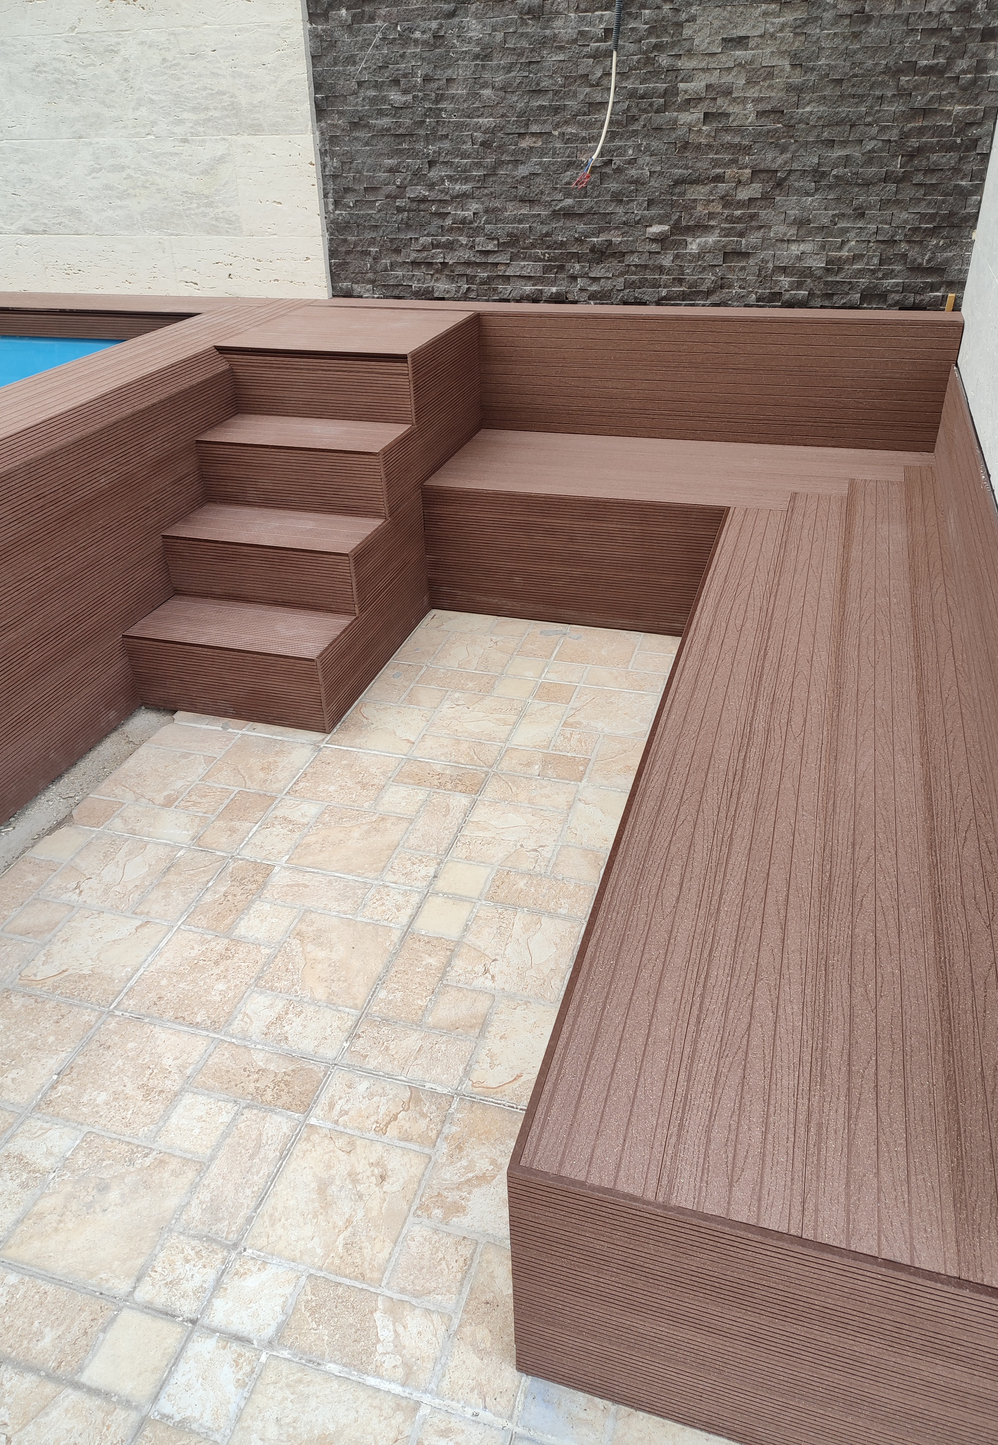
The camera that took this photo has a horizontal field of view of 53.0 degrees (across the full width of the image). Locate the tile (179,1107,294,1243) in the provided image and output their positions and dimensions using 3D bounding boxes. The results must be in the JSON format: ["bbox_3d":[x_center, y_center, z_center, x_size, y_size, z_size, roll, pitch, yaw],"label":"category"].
[{"bbox_3d":[-0.401,0.701,1.558,0.088,0.014,0.216,7,34,16],"label":"tile"}]

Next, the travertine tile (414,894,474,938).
[{"bbox_3d":[-0.112,0.396,2.031,0.103,0.012,0.105,8,34,15],"label":"travertine tile"}]

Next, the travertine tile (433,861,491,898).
[{"bbox_3d":[-0.076,0.333,2.101,0.093,0.012,0.095,7,34,16],"label":"travertine tile"}]

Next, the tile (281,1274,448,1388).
[{"bbox_3d":[-0.179,0.818,1.348,0.210,0.012,0.092,7,34,16],"label":"tile"}]

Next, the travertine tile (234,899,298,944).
[{"bbox_3d":[-0.469,0.408,2.025,0.106,0.012,0.102,8,34,15],"label":"travertine tile"}]

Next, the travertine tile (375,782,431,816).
[{"bbox_3d":[-0.228,0.192,2.365,0.111,0.013,0.102,8,34,16],"label":"travertine tile"}]

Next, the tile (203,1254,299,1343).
[{"bbox_3d":[-0.343,0.802,1.393,0.097,0.014,0.100,7,34,16],"label":"tile"}]

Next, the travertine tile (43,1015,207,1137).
[{"bbox_3d":[-0.635,0.605,1.717,0.205,0.012,0.197,7,34,16],"label":"travertine tile"}]

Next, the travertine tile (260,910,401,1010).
[{"bbox_3d":[-0.324,0.459,1.935,0.219,0.012,0.214,8,34,15],"label":"travertine tile"}]

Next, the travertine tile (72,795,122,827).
[{"bbox_3d":[-0.948,0.217,2.359,0.092,0.012,0.100,8,34,15],"label":"travertine tile"}]

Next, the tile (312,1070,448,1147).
[{"bbox_3d":[-0.192,0.640,1.652,0.211,0.013,0.102,8,34,16],"label":"tile"}]

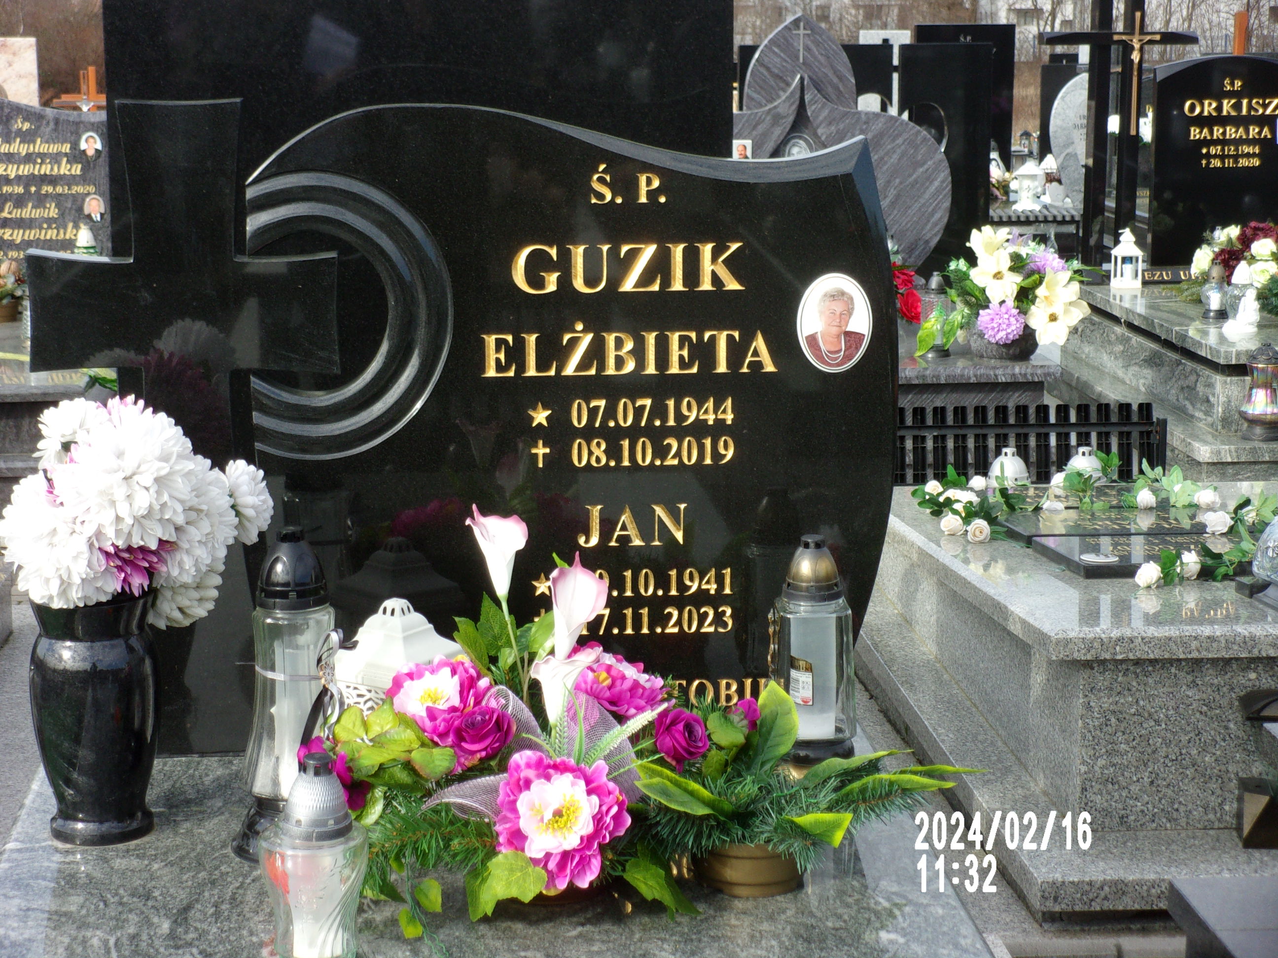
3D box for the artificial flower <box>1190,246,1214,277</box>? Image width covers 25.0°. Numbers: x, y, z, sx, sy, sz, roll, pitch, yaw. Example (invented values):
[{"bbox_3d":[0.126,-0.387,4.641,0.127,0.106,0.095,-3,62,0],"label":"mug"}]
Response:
[{"bbox_3d":[1.851,-0.714,9.463,0.075,0.105,0.075,2,10,10],"label":"artificial flower"}]

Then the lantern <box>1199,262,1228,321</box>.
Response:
[{"bbox_3d":[1.818,-0.597,9.088,0.087,0.177,0.087,-1,10,-4],"label":"lantern"}]

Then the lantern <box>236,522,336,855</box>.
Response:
[{"bbox_3d":[-0.378,0.224,3.057,0.100,0.349,0.100,-1,10,-4],"label":"lantern"}]

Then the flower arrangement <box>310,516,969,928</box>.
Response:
[{"bbox_3d":[-0.005,0.228,2.967,0.650,0.391,0.360,-1,10,-4],"label":"flower arrangement"}]

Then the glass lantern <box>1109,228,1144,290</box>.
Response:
[{"bbox_3d":[1.692,-0.768,9.983,0.088,0.204,0.088,-1,10,-4],"label":"glass lantern"}]

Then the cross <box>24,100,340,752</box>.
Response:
[{"bbox_3d":[-0.521,-0.057,3.333,0.353,0.758,0.080,-1,10,-5],"label":"cross"}]

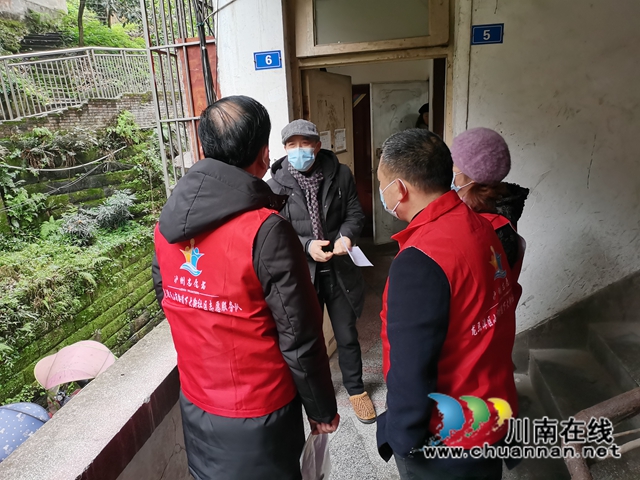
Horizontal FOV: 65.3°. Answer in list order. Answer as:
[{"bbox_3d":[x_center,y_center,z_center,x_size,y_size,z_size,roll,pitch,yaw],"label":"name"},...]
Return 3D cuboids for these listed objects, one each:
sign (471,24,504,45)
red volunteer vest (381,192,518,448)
[{"bbox_3d":[0.848,-1.038,2.522,0.154,0.093,0.012,1,17,14],"label":"sign"},{"bbox_3d":[0.376,0.200,1.490,0.320,0.700,0.480,13,22,43],"label":"red volunteer vest"}]

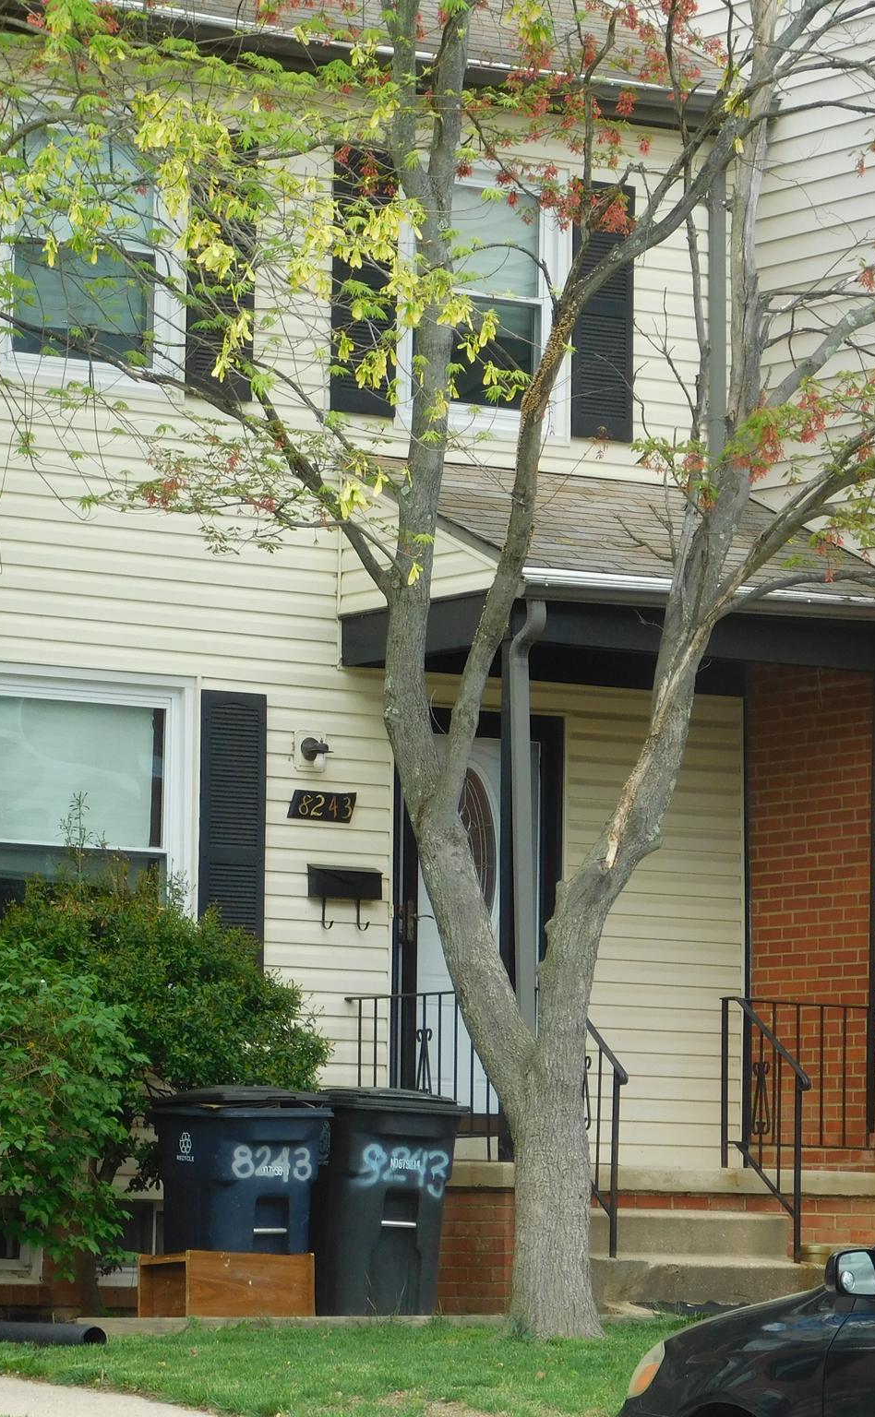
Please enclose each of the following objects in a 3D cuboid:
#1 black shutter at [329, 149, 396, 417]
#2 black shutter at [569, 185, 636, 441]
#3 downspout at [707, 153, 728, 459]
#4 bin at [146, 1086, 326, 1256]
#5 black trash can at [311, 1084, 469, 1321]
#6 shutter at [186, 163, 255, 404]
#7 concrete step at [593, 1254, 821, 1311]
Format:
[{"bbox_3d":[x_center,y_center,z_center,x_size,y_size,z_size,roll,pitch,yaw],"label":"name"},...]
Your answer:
[{"bbox_3d":[-0.346,-2.100,26.619,0.372,1.305,0.050,5,-7,-33],"label":"black shutter"},{"bbox_3d":[0.858,-2.013,27.409,0.378,1.302,0.050,5,-7,-33],"label":"black shutter"},{"bbox_3d":[1.441,-2.032,27.766,0.084,1.650,0.070,5,-7,-33],"label":"downspout"},{"bbox_3d":[-0.878,2.209,24.250,0.580,0.988,0.680,6,-8,-40],"label":"bin"},{"bbox_3d":[-0.233,2.254,24.700,0.580,1.014,0.680,4,-7,-26],"label":"black trash can"},{"bbox_3d":[-1.030,-2.155,26.171,0.372,1.310,0.050,5,-7,-33],"label":"shutter"},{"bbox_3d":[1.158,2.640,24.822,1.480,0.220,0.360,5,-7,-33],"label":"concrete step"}]

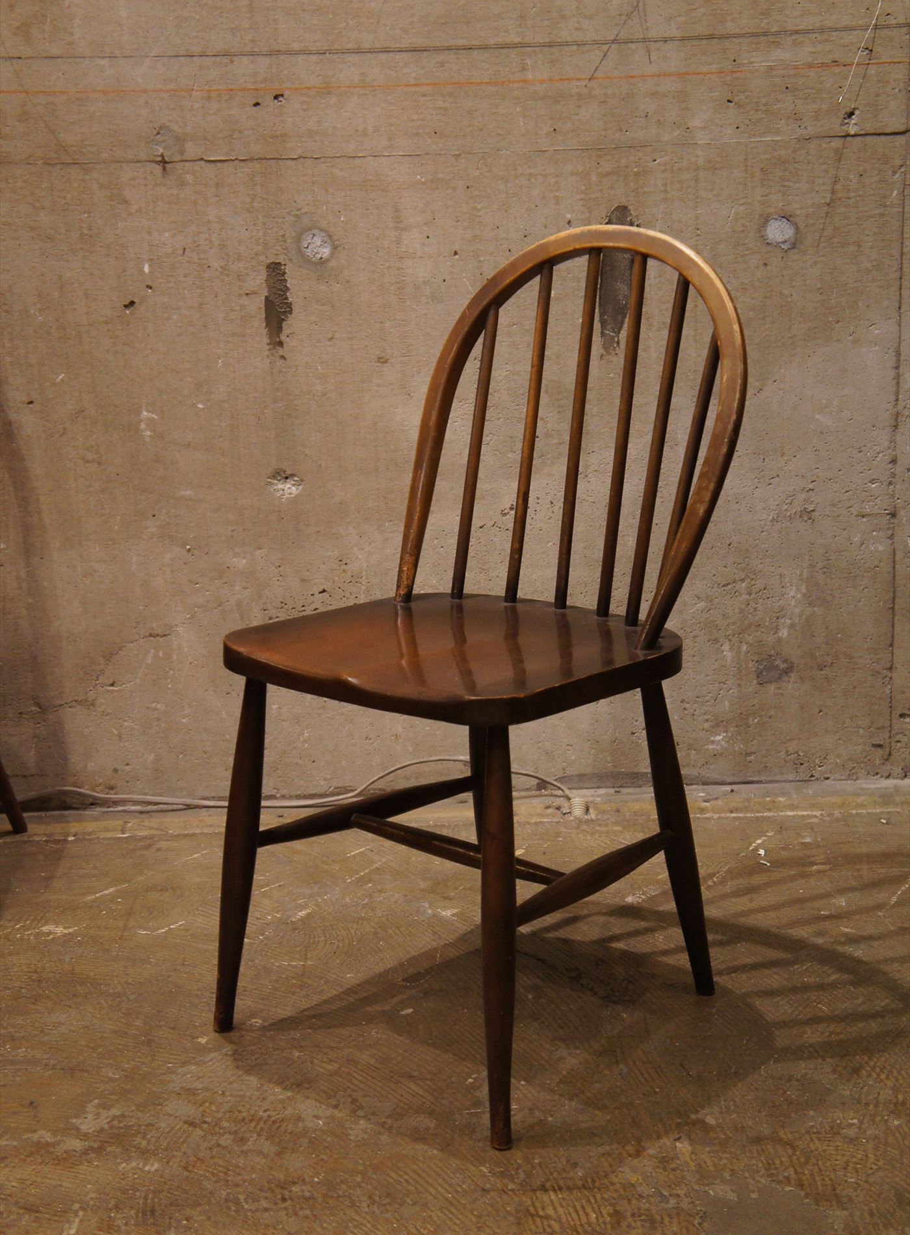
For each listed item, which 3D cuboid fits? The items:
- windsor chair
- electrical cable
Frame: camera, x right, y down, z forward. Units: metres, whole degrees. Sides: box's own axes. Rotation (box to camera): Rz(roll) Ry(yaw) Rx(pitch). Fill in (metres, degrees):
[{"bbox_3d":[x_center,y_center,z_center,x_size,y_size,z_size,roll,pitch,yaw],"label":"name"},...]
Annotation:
[{"bbox_3d":[0.035,0.028,2.129,0.410,0.815,0.468,11,19,41],"label":"windsor chair"},{"bbox_3d":[-0.210,0.230,2.870,0.780,0.068,0.070,-2,14,-2],"label":"electrical cable"}]

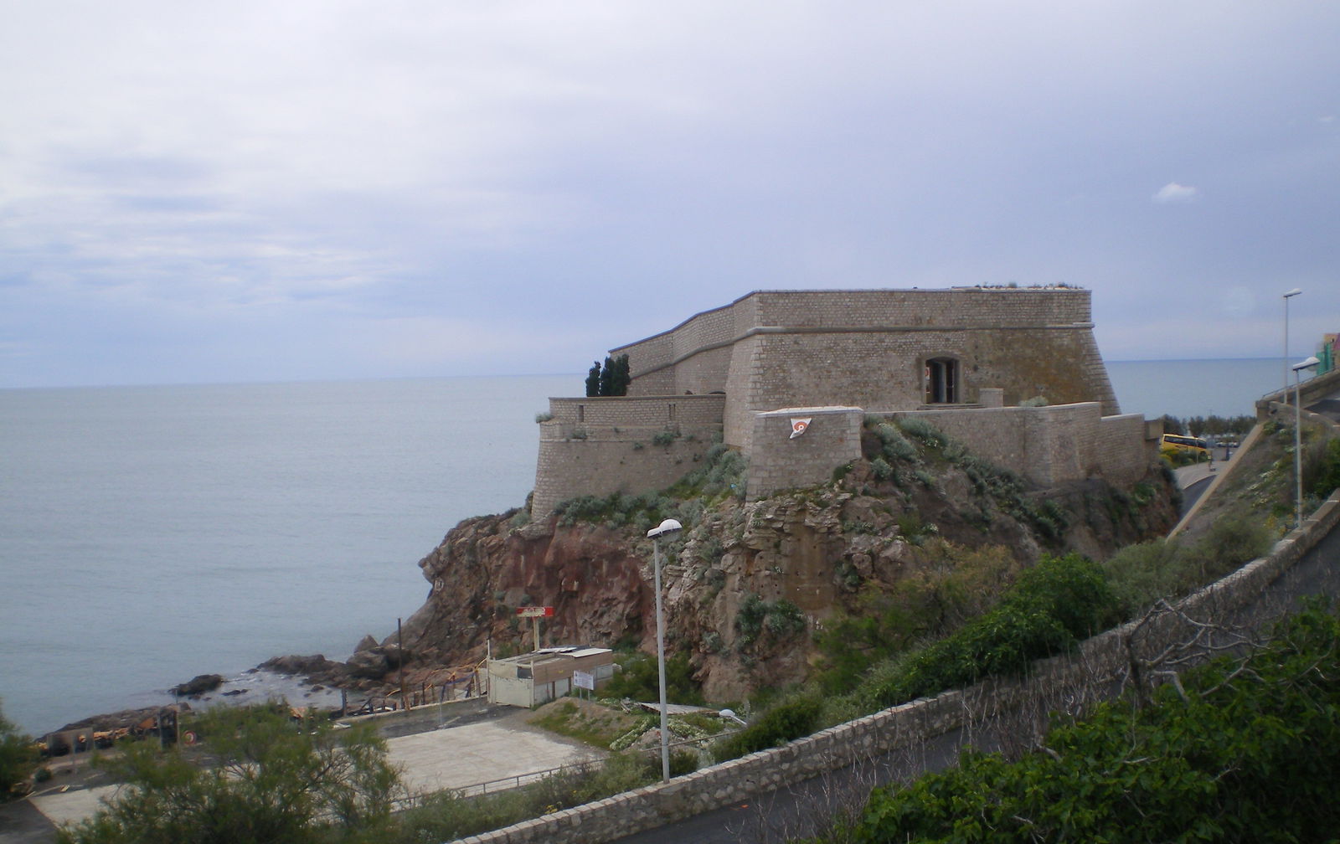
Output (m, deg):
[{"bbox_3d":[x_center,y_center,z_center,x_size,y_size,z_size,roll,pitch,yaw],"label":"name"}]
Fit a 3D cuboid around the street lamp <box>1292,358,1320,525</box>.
[{"bbox_3d":[25.262,0.780,58.333,1.000,6.800,0.500,0,3,38],"label":"street lamp"}]

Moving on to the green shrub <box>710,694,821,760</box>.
[{"bbox_3d":[2.715,8.581,40.800,2.800,2.000,1.600,-2,2,-27],"label":"green shrub"}]

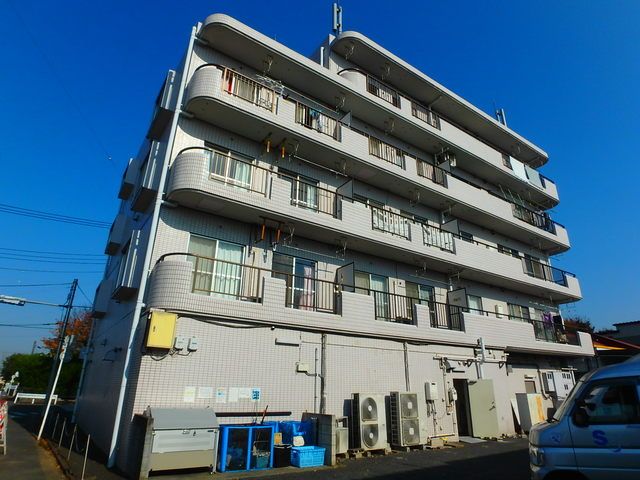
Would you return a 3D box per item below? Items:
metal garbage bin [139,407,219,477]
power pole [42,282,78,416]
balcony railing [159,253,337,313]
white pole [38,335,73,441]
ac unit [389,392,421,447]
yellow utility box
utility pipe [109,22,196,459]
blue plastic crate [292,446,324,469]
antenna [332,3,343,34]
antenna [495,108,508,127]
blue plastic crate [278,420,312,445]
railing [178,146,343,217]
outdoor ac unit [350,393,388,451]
[{"bbox_3d":[-2.611,3.716,7.262,1.190,1.070,0.780,15,-25,-31],"label":"metal garbage bin"},{"bbox_3d":[-13.866,5.548,20.773,0.320,7.072,0.320,15,-25,-31],"label":"power pole"},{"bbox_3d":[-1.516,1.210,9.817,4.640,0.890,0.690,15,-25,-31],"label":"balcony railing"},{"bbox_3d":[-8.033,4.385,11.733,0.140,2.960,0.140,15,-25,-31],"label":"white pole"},{"bbox_3d":[2.467,4.952,10.808,0.930,1.335,0.370,15,-25,-31],"label":"ac unit"},{"bbox_3d":[-3.302,1.898,8.072,0.485,0.700,0.200,15,-25,-31],"label":"yellow utility box"},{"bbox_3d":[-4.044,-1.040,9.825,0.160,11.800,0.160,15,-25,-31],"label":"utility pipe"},{"bbox_3d":[-0.262,4.559,8.184,0.645,0.320,0.460,15,-25,-31],"label":"blue plastic crate"},{"bbox_3d":[0.747,-9.792,17.216,0.500,1.850,0.250,7,-22,-15],"label":"antenna"},{"bbox_3d":[10.915,-7.134,23.165,0.570,1.550,0.340,15,-25,-31],"label":"antenna"},{"bbox_3d":[-0.529,4.203,8.444,0.720,0.480,0.430,15,-25,-31],"label":"blue plastic crate"},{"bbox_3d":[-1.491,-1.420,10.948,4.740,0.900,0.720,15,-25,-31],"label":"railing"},{"bbox_3d":[1.280,4.667,10.054,0.880,1.305,0.320,15,-25,-31],"label":"outdoor ac unit"}]

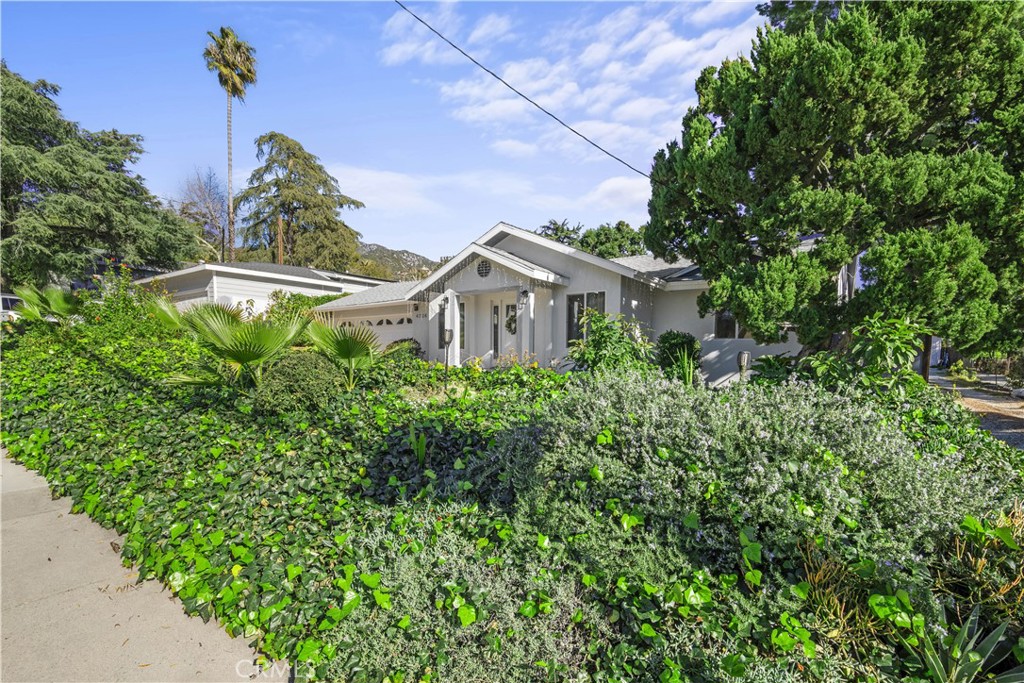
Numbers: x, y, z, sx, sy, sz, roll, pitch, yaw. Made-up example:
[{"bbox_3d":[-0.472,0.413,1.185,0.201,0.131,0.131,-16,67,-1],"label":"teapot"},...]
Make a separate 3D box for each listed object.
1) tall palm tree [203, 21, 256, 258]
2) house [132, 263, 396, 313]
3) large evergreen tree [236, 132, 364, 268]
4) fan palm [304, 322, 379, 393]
[{"bbox_3d":[-20.500,-11.400,33.000,3.900,22.600,3.900,0,0,0],"label":"tall palm tree"},{"bbox_3d":[-13.300,-1.800,26.200,11.000,4.200,14.000,0,0,28],"label":"house"},{"bbox_3d":[-19.500,-9.600,42.000,11.800,19.300,11.500,0,0,0],"label":"large evergreen tree"},{"bbox_3d":[-3.450,0.290,9.300,1.500,1.450,1.400,0,0,0],"label":"fan palm"}]

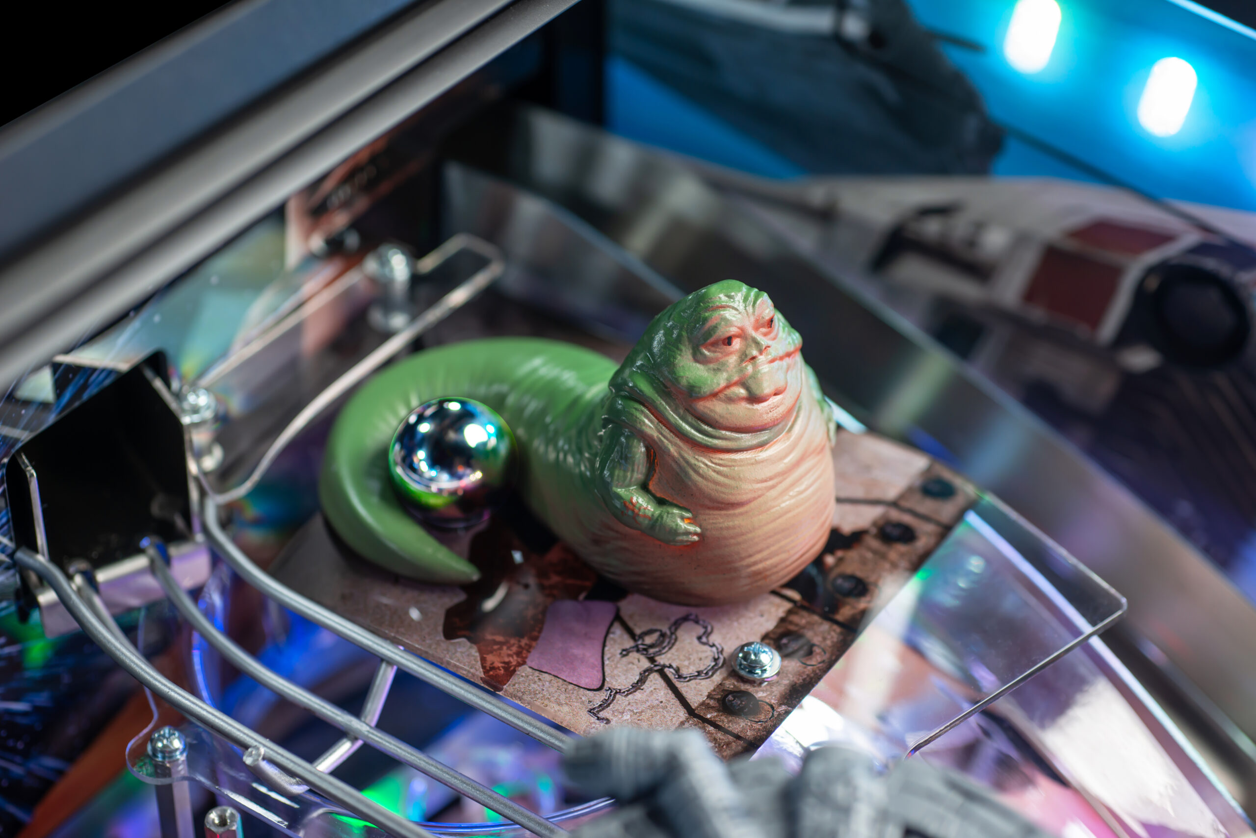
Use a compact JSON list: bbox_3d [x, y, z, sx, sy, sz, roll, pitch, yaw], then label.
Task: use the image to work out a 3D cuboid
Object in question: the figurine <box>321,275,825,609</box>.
[{"bbox_3d":[-0.013,-0.003,0.426,0.085,0.062,0.101,-31,51,-32],"label":"figurine"}]

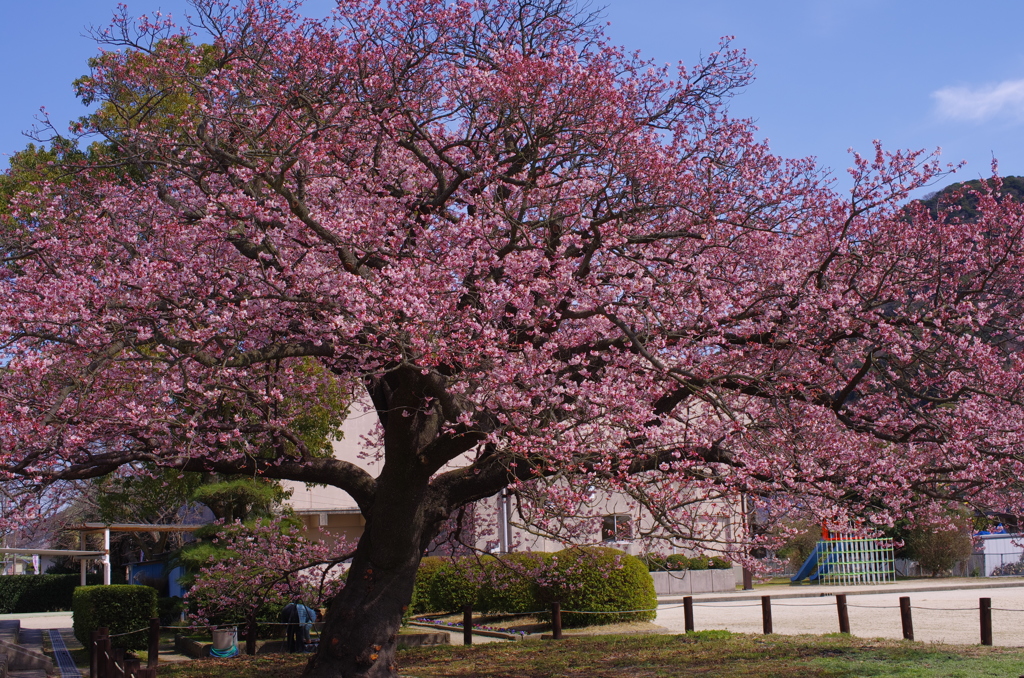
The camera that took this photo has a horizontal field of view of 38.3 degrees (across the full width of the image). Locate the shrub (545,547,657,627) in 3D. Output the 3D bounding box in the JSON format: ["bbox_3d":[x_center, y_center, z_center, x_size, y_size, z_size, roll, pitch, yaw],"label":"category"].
[{"bbox_3d":[1.680,4.883,29.000,2.300,1.580,2.200,-2,-8,3],"label":"shrub"}]

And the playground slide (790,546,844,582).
[{"bbox_3d":[11.385,8.292,55.000,1.750,1.500,1.250,6,-12,-45],"label":"playground slide"}]

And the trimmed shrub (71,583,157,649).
[{"bbox_3d":[-6.716,4.717,25.000,1.200,1.050,1.050,3,-9,-30],"label":"trimmed shrub"}]

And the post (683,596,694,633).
[{"bbox_3d":[3.113,4.860,26.000,0.148,0.650,0.148,-3,-8,6],"label":"post"}]

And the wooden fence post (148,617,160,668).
[{"bbox_3d":[-5.468,4.634,22.500,0.150,0.760,0.150,2,-8,-13],"label":"wooden fence post"}]

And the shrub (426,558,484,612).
[{"bbox_3d":[-1.364,6.113,36.600,1.500,1.360,1.500,-1,-8,-2],"label":"shrub"}]

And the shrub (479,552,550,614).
[{"bbox_3d":[0.163,5.301,32.000,1.750,1.360,1.600,-2,-8,0],"label":"shrub"}]

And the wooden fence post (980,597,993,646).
[{"bbox_3d":[5.883,3.509,18.300,0.140,0.610,0.140,-2,-8,0],"label":"wooden fence post"}]

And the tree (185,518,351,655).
[{"bbox_3d":[-3.230,3.270,19.500,2.100,1.750,1.900,-1,-8,-9],"label":"tree"}]

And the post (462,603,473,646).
[{"bbox_3d":[-0.739,4.756,24.500,0.132,0.670,0.132,-2,-8,0],"label":"post"}]

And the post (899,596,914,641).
[{"bbox_3d":[5.292,3.750,19.800,0.140,0.600,0.140,-2,-8,0],"label":"post"}]

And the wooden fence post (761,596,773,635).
[{"bbox_3d":[4.373,4.735,25.300,0.148,0.660,0.148,-3,-8,9],"label":"wooden fence post"}]

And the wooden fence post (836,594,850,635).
[{"bbox_3d":[5.275,4.383,23.500,0.150,0.630,0.150,-7,-8,11],"label":"wooden fence post"}]

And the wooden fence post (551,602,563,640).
[{"bbox_3d":[0.724,4.586,24.000,0.135,0.620,0.135,-2,-8,0],"label":"wooden fence post"}]

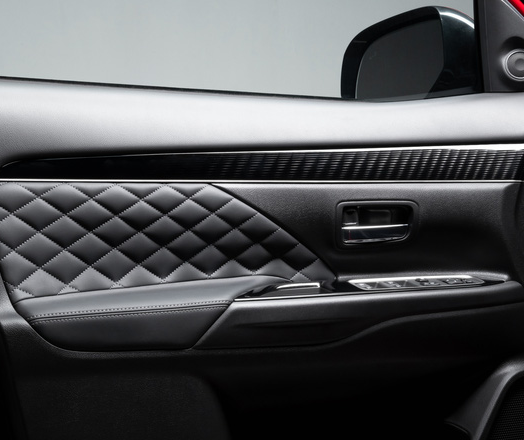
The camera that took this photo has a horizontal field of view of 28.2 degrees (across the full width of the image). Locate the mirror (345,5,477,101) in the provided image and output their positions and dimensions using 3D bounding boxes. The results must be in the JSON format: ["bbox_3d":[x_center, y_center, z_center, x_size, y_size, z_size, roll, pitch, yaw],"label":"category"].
[{"bbox_3d":[0.262,-0.272,1.800,0.140,0.185,0.230,-10,14,-44],"label":"mirror"}]

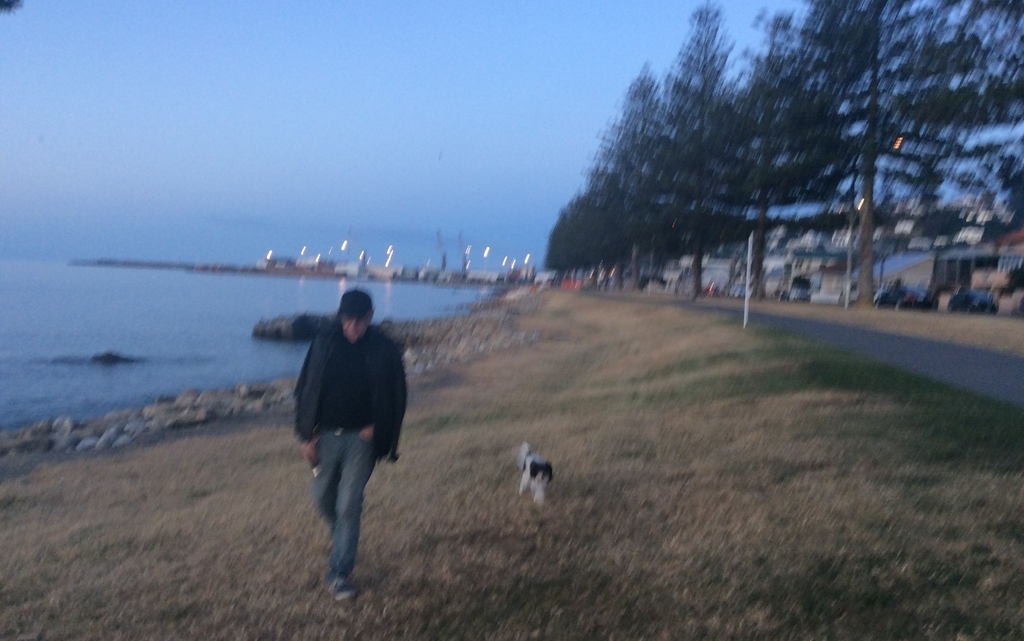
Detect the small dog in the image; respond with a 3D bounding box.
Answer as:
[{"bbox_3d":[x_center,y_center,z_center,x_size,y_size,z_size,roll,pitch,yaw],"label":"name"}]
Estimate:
[{"bbox_3d":[0.164,1.140,7.100,0.190,0.430,0.480,2,2,-14],"label":"small dog"}]

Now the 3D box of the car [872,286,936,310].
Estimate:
[{"bbox_3d":[22.139,-1.334,53.500,1.720,1.450,4.400,3,2,1],"label":"car"}]

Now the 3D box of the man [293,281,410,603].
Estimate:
[{"bbox_3d":[-0.909,0.679,5.420,0.640,1.730,0.520,2,2,-6],"label":"man"}]

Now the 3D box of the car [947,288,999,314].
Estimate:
[{"bbox_3d":[24.773,-1.058,51.000,1.700,1.430,4.200,3,2,9],"label":"car"}]

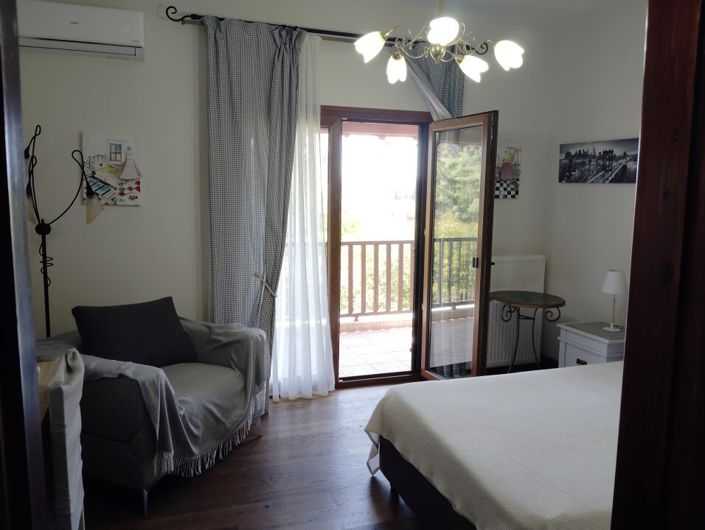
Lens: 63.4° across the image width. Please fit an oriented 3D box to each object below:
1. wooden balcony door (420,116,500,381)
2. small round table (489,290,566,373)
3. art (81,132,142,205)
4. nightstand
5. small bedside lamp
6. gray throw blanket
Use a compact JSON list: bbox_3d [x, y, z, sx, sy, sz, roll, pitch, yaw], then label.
[{"bbox_3d":[0.783,-0.063,4.214,0.070,2.000,0.660,-4,9,-30],"label":"wooden balcony door"},{"bbox_3d":[1.306,0.614,4.354,0.560,0.735,0.560,1,8,0],"label":"small round table"},{"bbox_3d":[-1.577,-0.621,3.755,0.336,0.469,0.024,-2,8,-17],"label":"art"},{"bbox_3d":[1.750,0.747,4.006,0.388,0.575,0.496,-2,8,-17],"label":"nightstand"},{"bbox_3d":[1.834,0.247,4.000,0.180,0.420,0.180,-2,8,-17],"label":"small bedside lamp"},{"bbox_3d":[-1.113,0.698,3.225,0.920,0.620,1.020,5,8,27],"label":"gray throw blanket"}]

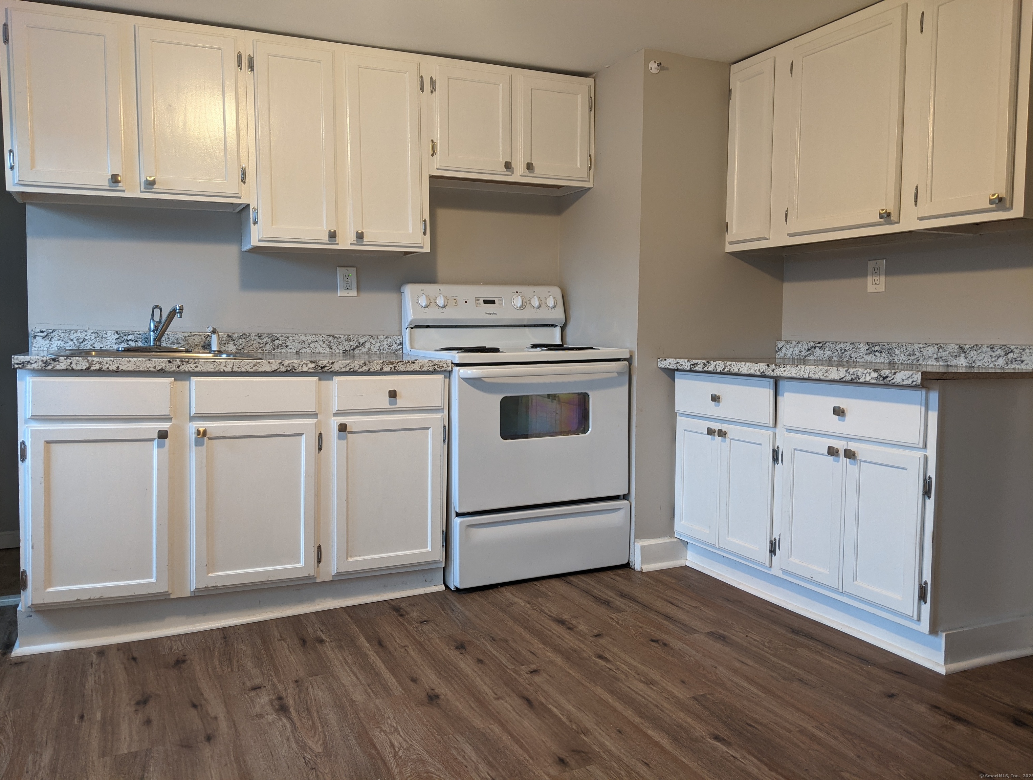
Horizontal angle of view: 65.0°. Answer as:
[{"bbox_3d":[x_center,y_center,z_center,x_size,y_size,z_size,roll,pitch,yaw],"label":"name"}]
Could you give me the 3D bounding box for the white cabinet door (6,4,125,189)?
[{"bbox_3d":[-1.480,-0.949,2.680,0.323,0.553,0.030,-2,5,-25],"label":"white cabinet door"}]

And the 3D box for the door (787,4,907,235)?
[{"bbox_3d":[1.176,-0.936,2.920,0.027,0.715,0.502,-2,5,-26],"label":"door"}]

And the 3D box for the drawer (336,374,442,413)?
[{"bbox_3d":[-0.458,0.012,2.952,0.410,0.130,0.042,-1,4,-25],"label":"drawer"}]

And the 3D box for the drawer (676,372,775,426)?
[{"bbox_3d":[0.784,0.028,3.114,0.042,0.167,0.582,-1,4,-25],"label":"drawer"}]

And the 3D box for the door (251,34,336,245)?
[{"bbox_3d":[-0.804,-0.896,2.973,0.286,0.709,0.027,-2,5,-25],"label":"door"}]

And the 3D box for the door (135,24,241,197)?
[{"bbox_3d":[-1.133,-0.958,2.814,0.324,0.555,0.027,-2,5,-25],"label":"door"}]

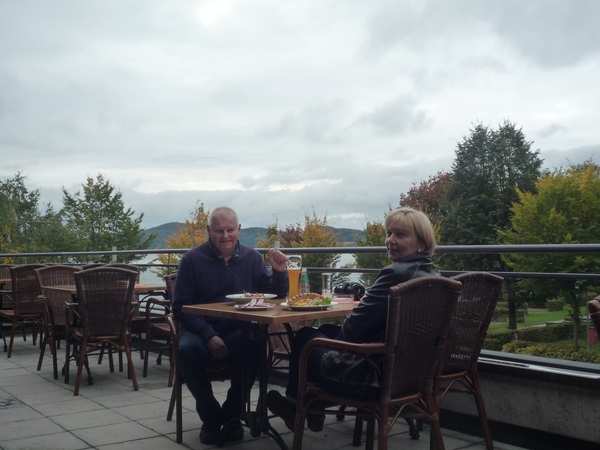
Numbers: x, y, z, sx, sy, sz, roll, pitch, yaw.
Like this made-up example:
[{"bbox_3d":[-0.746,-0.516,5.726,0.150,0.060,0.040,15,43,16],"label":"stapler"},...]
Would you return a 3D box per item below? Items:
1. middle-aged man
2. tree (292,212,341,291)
[{"bbox_3d":[-0.397,0.516,4.137,0.660,1.290,0.700,-1,-2,-13],"label":"middle-aged man"},{"bbox_3d":[1.043,2.243,46.000,3.200,6.300,3.200,-1,-2,0],"label":"tree"}]

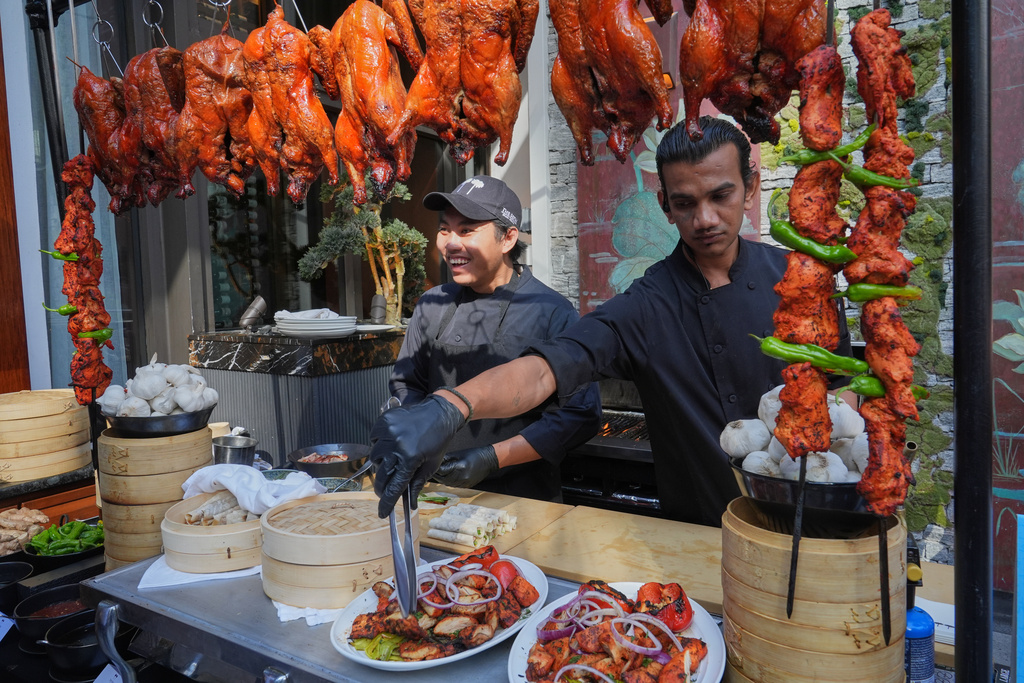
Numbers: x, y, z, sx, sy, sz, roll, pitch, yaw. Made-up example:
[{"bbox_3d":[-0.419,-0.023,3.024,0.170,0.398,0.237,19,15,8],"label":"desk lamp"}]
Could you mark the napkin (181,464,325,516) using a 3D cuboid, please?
[{"bbox_3d":[-0.496,0.284,1.310,0.265,0.085,0.160,-2,4,-18],"label":"napkin"}]

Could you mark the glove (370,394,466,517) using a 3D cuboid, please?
[{"bbox_3d":[-0.132,0.160,0.965,0.110,0.160,0.090,-4,5,-30],"label":"glove"}]

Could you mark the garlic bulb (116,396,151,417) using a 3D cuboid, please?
[{"bbox_3d":[-0.832,0.147,1.500,0.068,0.058,0.065,-3,4,-24],"label":"garlic bulb"}]

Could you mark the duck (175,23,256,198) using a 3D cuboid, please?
[{"bbox_3d":[-0.615,-0.478,1.420,0.165,0.350,0.150,-3,4,-21],"label":"duck"}]

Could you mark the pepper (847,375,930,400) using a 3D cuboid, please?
[{"bbox_3d":[0.469,0.060,0.855,0.112,0.032,0.028,5,0,0],"label":"pepper"}]

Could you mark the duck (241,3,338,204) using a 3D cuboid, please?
[{"bbox_3d":[-0.365,-0.389,1.120,0.138,0.312,0.125,-2,5,-6],"label":"duck"}]

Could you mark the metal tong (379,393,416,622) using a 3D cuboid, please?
[{"bbox_3d":[-0.154,0.228,0.948,0.040,0.290,0.030,-1,-10,-31],"label":"metal tong"}]

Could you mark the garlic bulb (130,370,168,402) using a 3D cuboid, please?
[{"bbox_3d":[-0.704,0.085,1.320,0.061,0.056,0.061,-18,12,0],"label":"garlic bulb"}]

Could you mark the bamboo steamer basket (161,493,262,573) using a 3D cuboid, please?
[{"bbox_3d":[-0.528,0.351,1.303,0.243,0.082,0.243,-1,5,0],"label":"bamboo steamer basket"}]

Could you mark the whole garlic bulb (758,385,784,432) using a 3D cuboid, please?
[{"bbox_3d":[0.406,0.102,1.035,0.066,0.070,0.066,0,4,18],"label":"whole garlic bulb"}]

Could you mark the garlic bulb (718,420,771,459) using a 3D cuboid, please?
[{"bbox_3d":[0.279,0.116,0.815,0.055,0.045,0.055,-21,31,0],"label":"garlic bulb"}]

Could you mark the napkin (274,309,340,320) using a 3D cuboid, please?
[{"bbox_3d":[-0.749,-0.099,2.500,0.225,0.042,0.180,-1,5,0],"label":"napkin"}]

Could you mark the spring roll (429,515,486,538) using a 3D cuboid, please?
[{"bbox_3d":[-0.102,0.337,1.244,0.110,0.021,0.021,2,5,31],"label":"spring roll"}]

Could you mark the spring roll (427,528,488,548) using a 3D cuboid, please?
[{"bbox_3d":[-0.098,0.343,1.187,0.104,0.018,0.018,1,4,29],"label":"spring roll"}]

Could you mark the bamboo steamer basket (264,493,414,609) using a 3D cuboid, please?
[{"bbox_3d":[-0.276,0.334,1.127,0.254,0.107,0.254,-2,4,-12],"label":"bamboo steamer basket"}]

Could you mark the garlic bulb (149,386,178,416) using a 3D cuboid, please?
[{"bbox_3d":[-0.775,0.134,1.520,0.063,0.060,0.060,-3,4,-24],"label":"garlic bulb"}]

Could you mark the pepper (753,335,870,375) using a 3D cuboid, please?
[{"bbox_3d":[0.374,0.016,0.855,0.148,0.034,0.030,16,0,0],"label":"pepper"}]

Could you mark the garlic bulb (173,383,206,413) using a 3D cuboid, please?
[{"bbox_3d":[-0.619,0.107,1.310,0.057,0.052,0.057,25,18,0],"label":"garlic bulb"}]

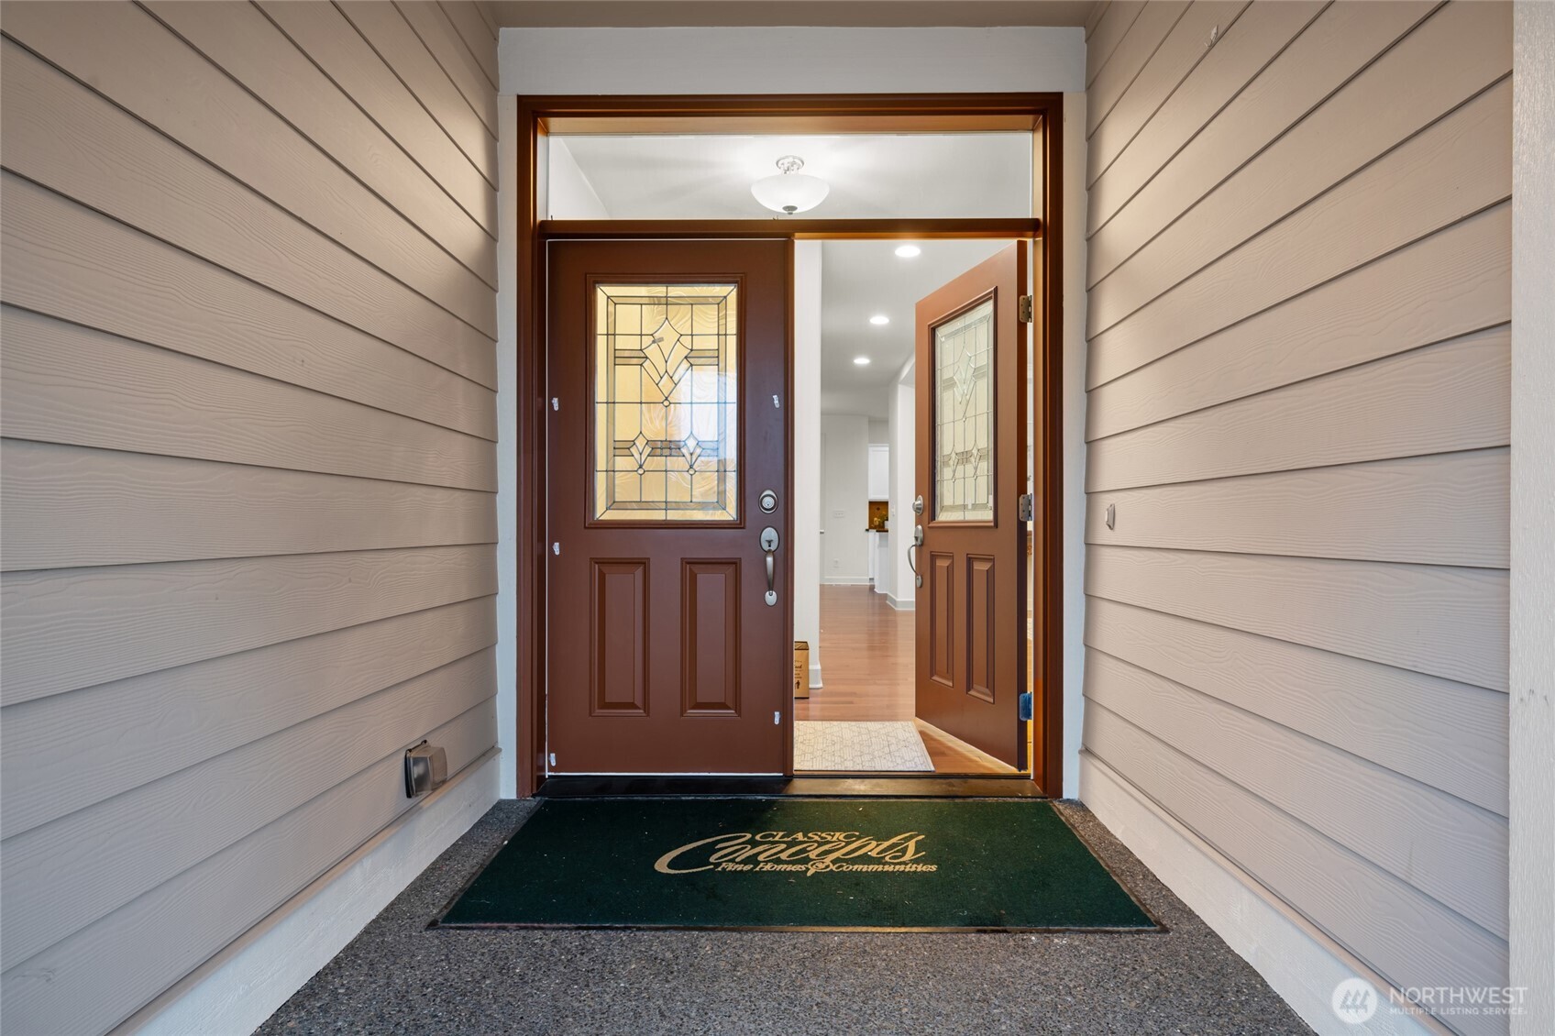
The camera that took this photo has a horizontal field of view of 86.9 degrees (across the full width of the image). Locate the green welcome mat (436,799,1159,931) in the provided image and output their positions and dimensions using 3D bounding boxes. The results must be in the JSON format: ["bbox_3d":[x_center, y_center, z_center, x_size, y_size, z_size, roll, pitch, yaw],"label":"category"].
[{"bbox_3d":[0.059,0.988,2.445,1.810,0.012,0.925,0,0,1],"label":"green welcome mat"}]

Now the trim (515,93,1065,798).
[{"bbox_3d":[0.045,-0.260,2.995,1.955,2.515,0.140,0,0,1],"label":"trim"}]

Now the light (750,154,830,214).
[{"bbox_3d":[0.063,-1.630,4.060,0.395,0.250,0.395,0,0,1],"label":"light"}]

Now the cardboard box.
[{"bbox_3d":[0.025,0.848,4.580,0.300,0.265,0.280,0,0,1],"label":"cardboard box"}]

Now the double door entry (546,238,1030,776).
[{"bbox_3d":[0.047,-0.036,3.510,1.820,2.010,0.930,0,0,1],"label":"double door entry"}]

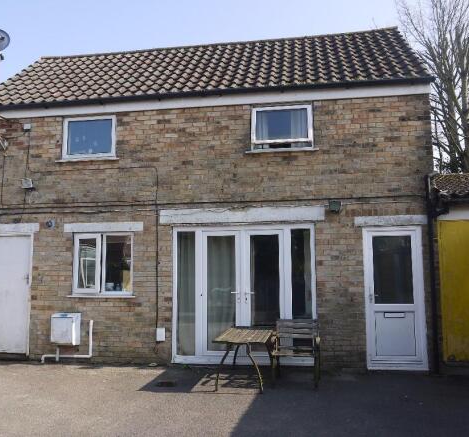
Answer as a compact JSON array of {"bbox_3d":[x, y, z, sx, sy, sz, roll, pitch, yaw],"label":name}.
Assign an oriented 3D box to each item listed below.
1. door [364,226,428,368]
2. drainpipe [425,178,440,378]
[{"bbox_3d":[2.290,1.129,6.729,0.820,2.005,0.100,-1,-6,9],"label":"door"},{"bbox_3d":[2.777,0.742,6.594,0.080,2.770,0.080,-1,-6,9],"label":"drainpipe"}]

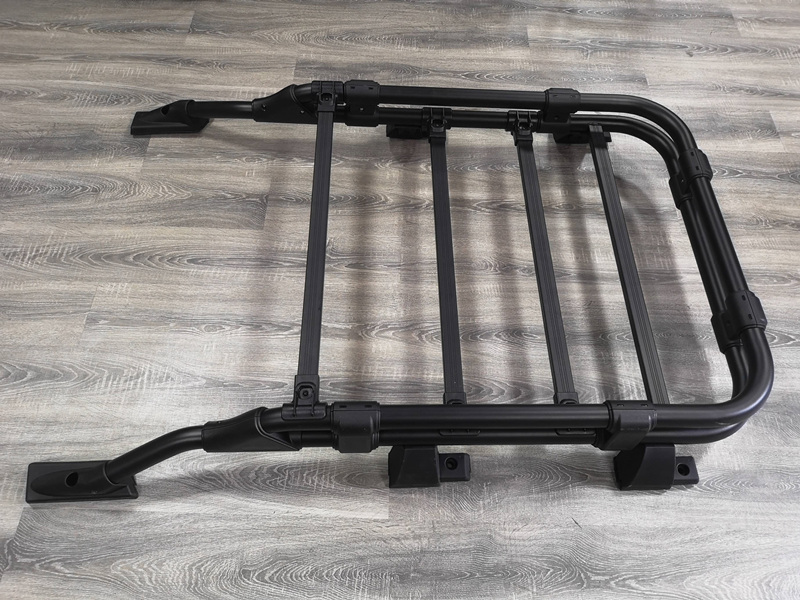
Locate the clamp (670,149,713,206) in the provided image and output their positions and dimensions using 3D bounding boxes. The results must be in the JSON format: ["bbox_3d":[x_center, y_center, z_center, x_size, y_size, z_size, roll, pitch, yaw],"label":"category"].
[{"bbox_3d":[0.817,-0.345,1.739,0.074,0.145,0.102,1,60,-2],"label":"clamp"}]

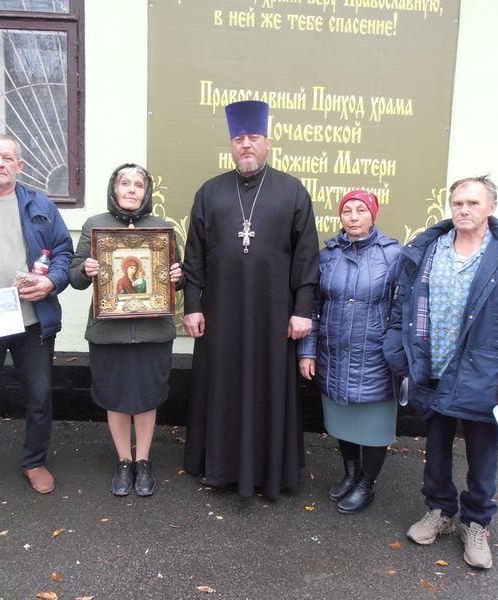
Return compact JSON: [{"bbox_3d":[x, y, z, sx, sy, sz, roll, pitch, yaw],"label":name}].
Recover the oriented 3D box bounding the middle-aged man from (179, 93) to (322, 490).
[{"bbox_3d":[-0.007,0.008,2.771,0.670,1.926,0.420,2,7,0],"label":"middle-aged man"}]

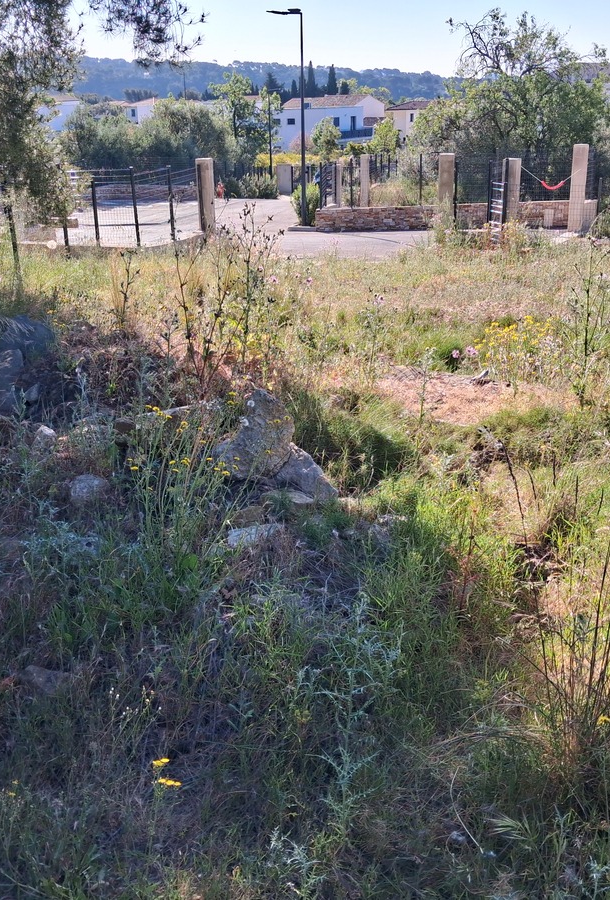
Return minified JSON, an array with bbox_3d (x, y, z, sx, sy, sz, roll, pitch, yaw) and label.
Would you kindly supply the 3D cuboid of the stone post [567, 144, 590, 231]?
[{"bbox_3d":[6.602,-6.386,22.765,0.370,2.032,0.370,-1,21,0],"label":"stone post"}]

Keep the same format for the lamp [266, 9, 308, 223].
[{"bbox_3d":[-0.403,-8.044,22.941,0.850,5.003,0.300,-1,21,0],"label":"lamp"}]

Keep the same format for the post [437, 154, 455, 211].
[{"bbox_3d":[3.439,-6.360,22.964,0.370,1.793,0.370,-1,21,0],"label":"post"}]

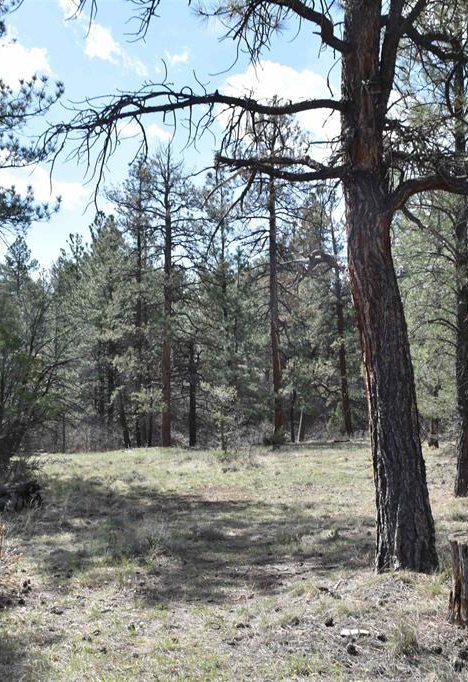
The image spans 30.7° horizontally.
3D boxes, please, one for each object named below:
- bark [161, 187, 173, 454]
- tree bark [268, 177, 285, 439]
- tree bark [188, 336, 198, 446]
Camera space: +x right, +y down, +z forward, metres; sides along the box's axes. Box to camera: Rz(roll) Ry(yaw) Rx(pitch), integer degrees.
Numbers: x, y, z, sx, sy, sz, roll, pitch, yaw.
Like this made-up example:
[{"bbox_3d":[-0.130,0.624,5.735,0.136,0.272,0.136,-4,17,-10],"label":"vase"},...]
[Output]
[{"bbox_3d":[-1.820,-0.688,23.000,0.290,7.060,0.280,0,-2,0],"label":"bark"},{"bbox_3d":[1.211,-0.954,24.300,0.370,7.460,0.320,0,-2,0],"label":"tree bark"},{"bbox_3d":[-1.092,1.389,23.000,0.240,2.910,0.220,0,-2,0],"label":"tree bark"}]

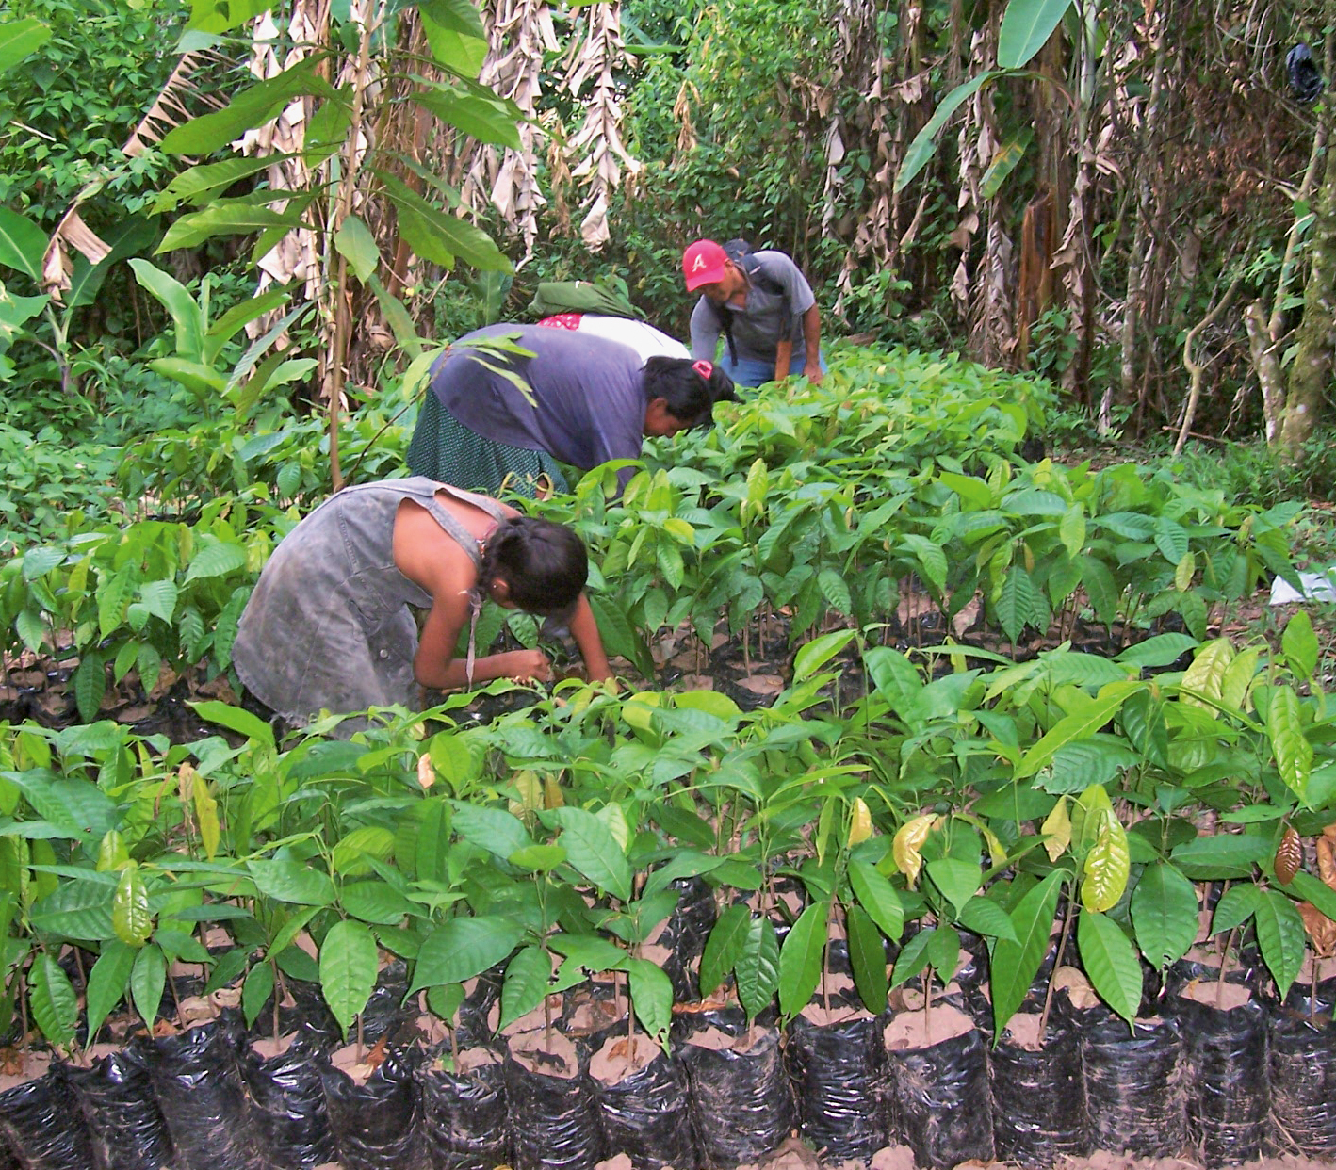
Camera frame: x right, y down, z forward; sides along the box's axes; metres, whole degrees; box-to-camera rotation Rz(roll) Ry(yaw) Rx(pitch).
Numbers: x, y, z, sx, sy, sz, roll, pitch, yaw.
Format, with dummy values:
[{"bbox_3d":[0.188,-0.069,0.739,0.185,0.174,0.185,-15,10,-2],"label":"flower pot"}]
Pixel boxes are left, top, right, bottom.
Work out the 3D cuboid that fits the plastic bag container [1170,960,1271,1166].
[{"bbox_3d":[0.622,0.545,1.720,0.100,0.175,0.100,0,12,0],"label":"plastic bag container"}]

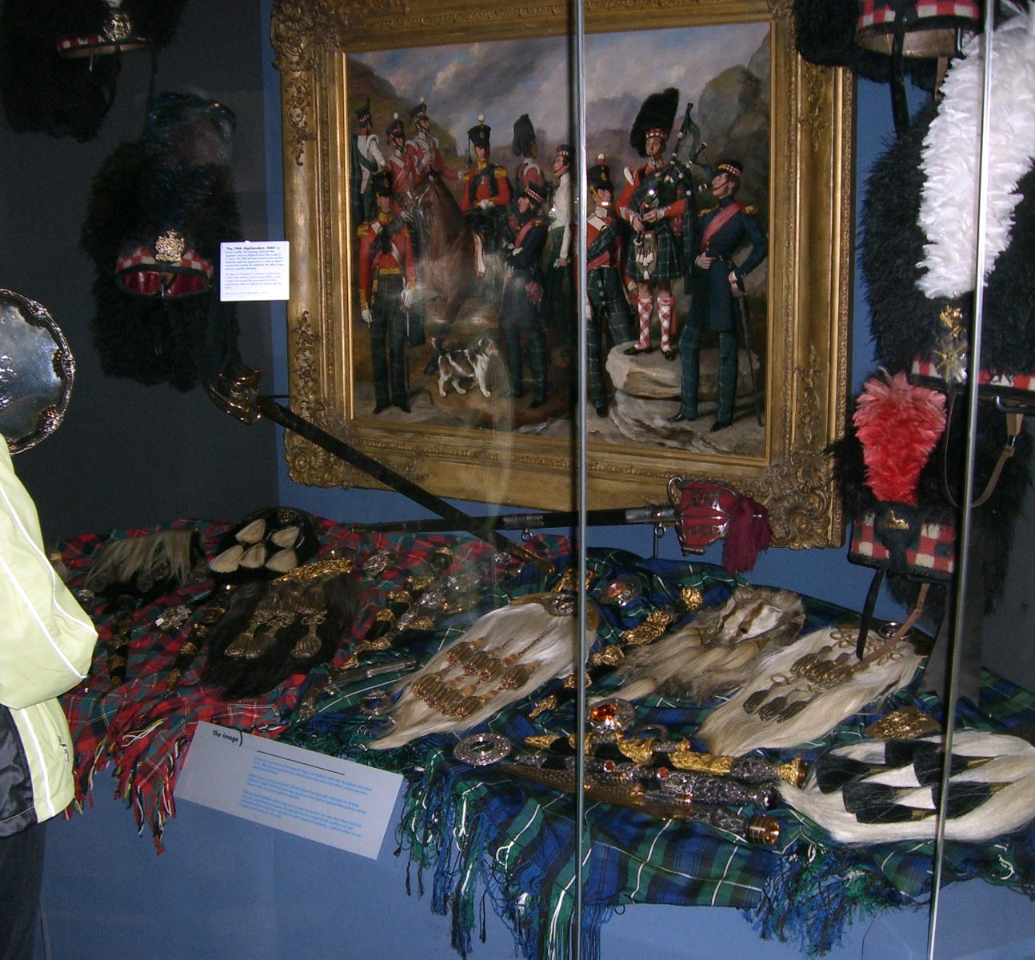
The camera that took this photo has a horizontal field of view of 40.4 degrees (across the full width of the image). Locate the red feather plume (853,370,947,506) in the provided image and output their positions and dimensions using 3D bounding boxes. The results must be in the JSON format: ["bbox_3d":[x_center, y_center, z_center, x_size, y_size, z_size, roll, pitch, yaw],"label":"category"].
[{"bbox_3d":[0.572,-0.064,2.100,0.135,0.205,0.090,6,11,28],"label":"red feather plume"}]

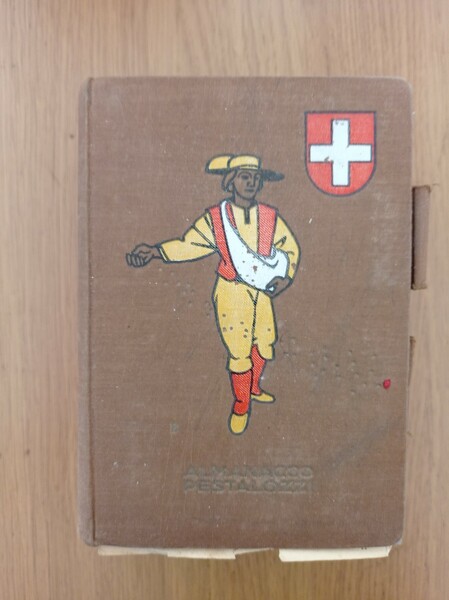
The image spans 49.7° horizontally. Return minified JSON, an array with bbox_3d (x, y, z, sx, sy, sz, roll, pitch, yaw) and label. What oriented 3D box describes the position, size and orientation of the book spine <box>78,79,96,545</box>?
[{"bbox_3d":[-0.050,0.004,0.180,0.007,0.018,0.166,0,92,0],"label":"book spine"}]

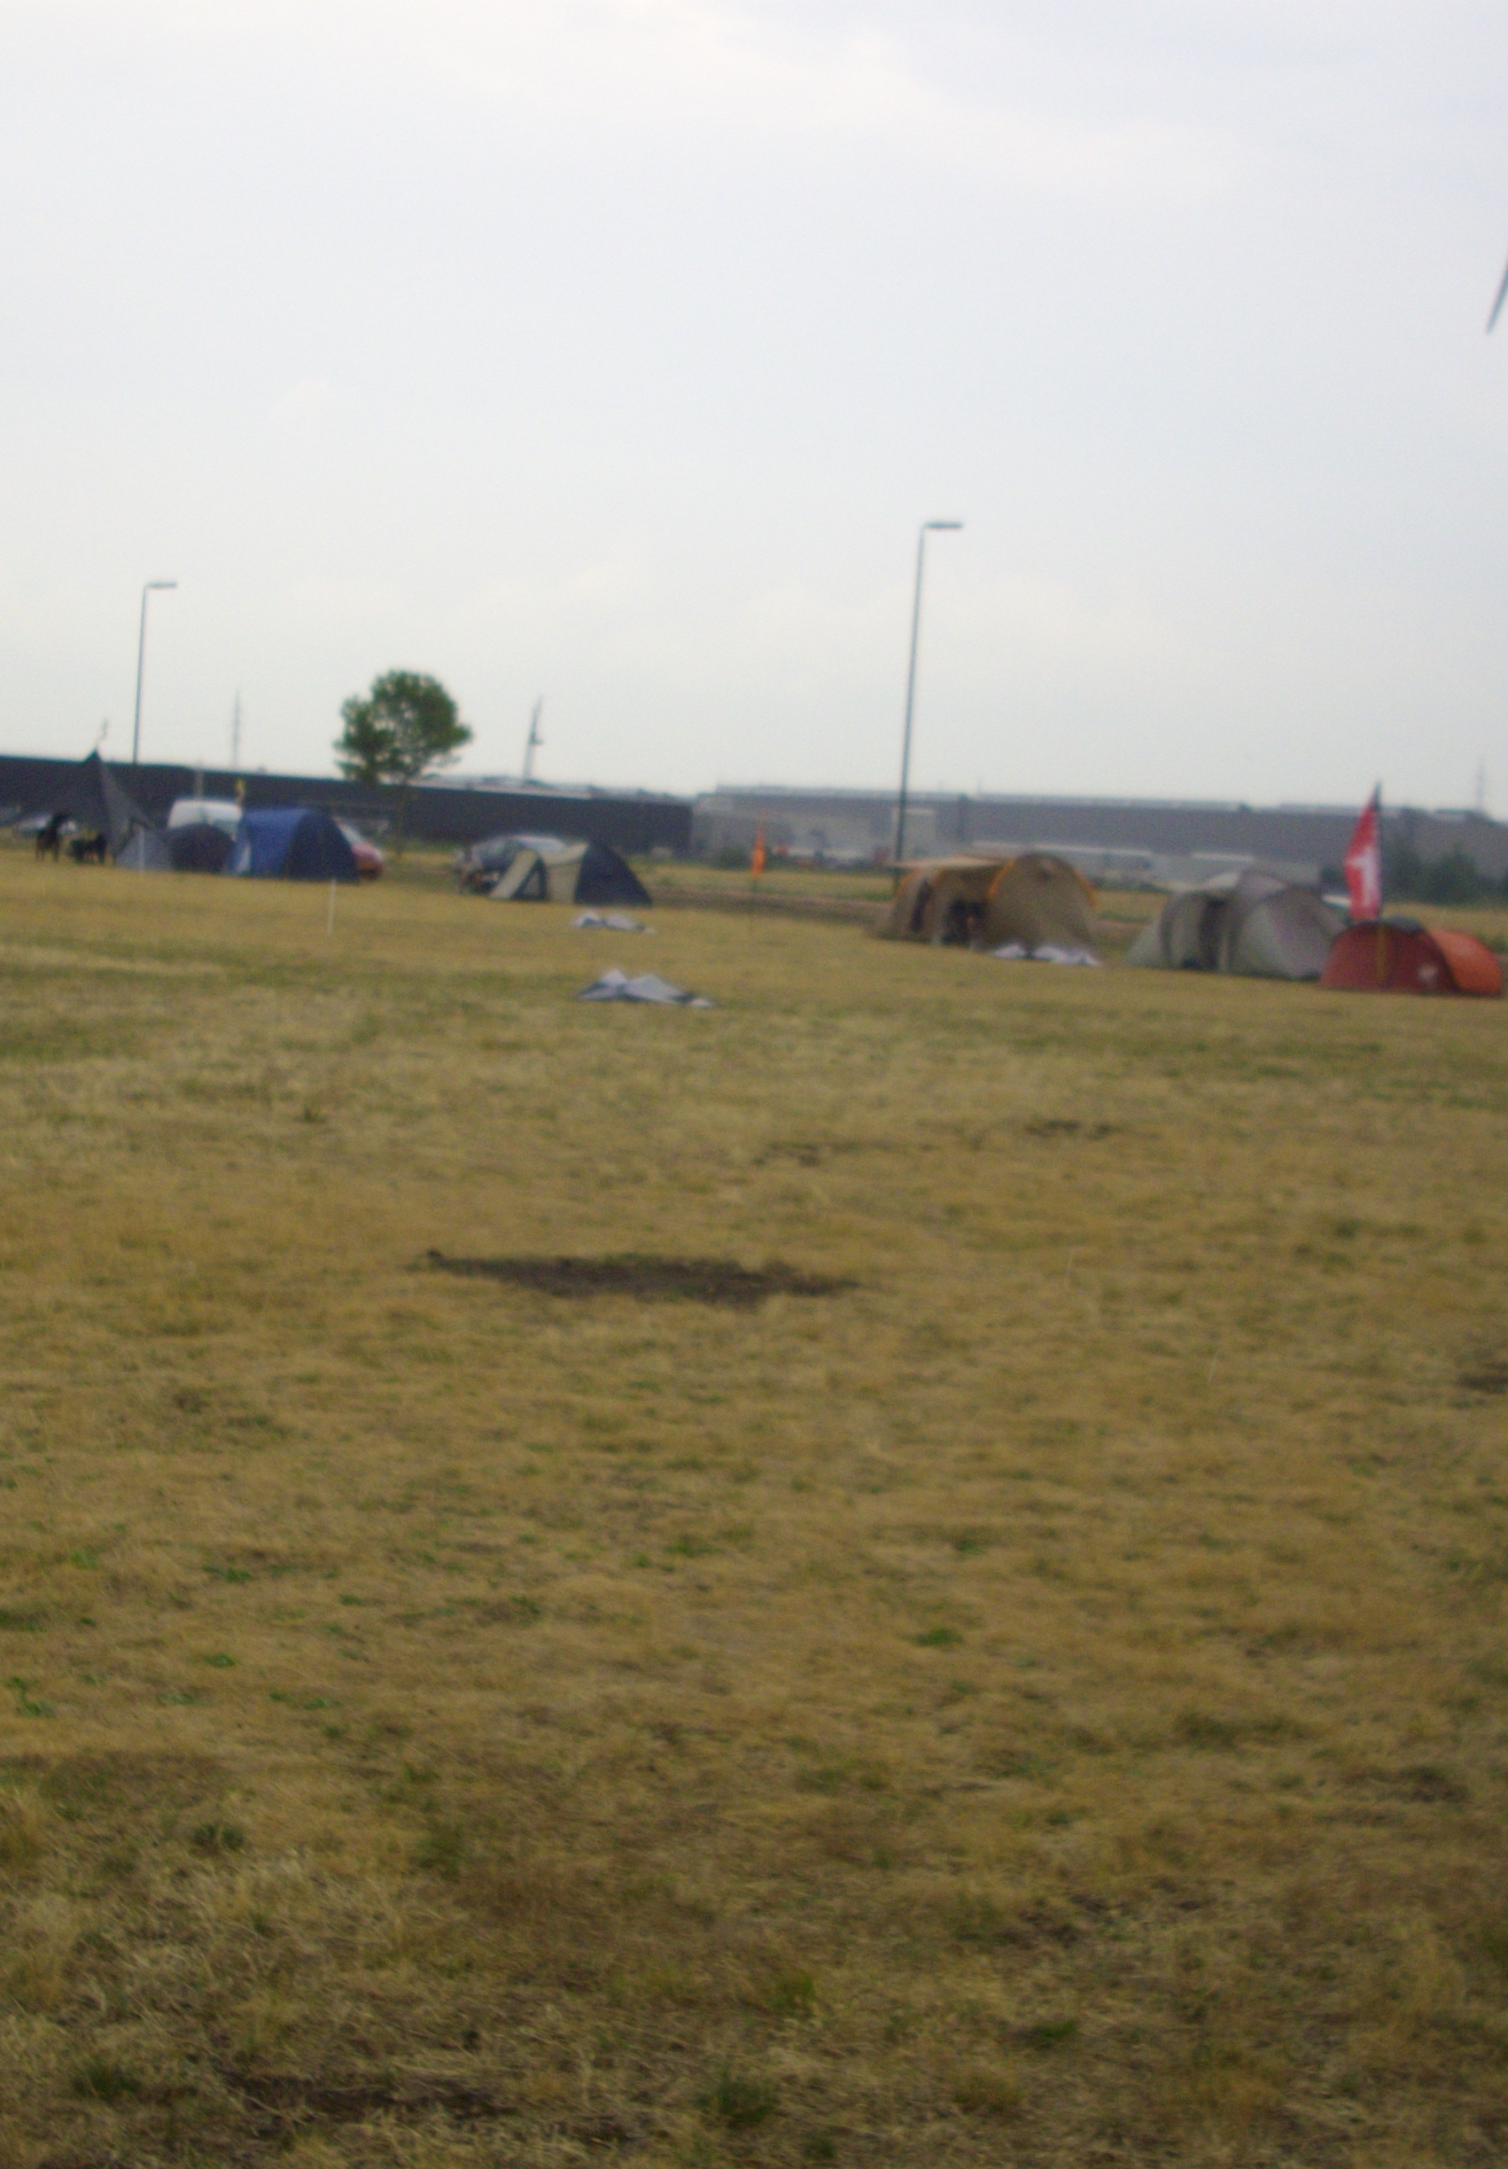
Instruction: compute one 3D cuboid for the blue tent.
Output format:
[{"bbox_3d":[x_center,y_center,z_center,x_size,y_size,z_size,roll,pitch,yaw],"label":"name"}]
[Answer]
[{"bbox_3d":[-13.320,-7.017,90.000,3.200,2.050,2.700,2,5,-18],"label":"blue tent"}]

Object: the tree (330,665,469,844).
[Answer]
[{"bbox_3d":[-17.103,-15.650,150.000,6.600,8.900,6.600,3,4,-6],"label":"tree"}]

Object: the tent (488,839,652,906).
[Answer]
[{"bbox_3d":[-4.825,-5.636,81.000,3.900,1.680,2.600,1,5,-32],"label":"tent"}]

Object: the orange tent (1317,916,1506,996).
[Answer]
[{"bbox_3d":[10.695,-2.144,50.200,2.300,1.270,2.300,6,5,33],"label":"orange tent"}]

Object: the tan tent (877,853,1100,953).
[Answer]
[{"bbox_3d":[4.562,-3.610,60.300,3.400,1.920,2.800,7,6,43],"label":"tan tent"}]

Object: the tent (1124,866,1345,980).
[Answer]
[{"bbox_3d":[8.707,-2.968,55.800,3.600,1.820,2.800,5,5,23],"label":"tent"}]

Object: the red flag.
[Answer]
[{"bbox_3d":[10.046,-3.802,51.000,0.650,2.150,0.120,5,5,14],"label":"red flag"}]

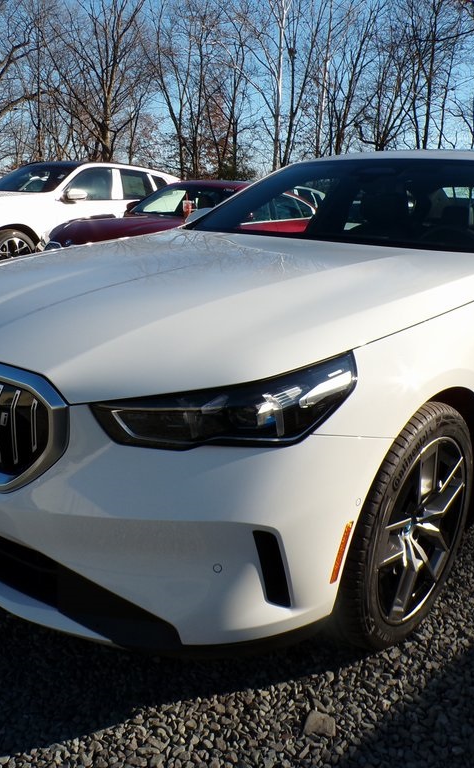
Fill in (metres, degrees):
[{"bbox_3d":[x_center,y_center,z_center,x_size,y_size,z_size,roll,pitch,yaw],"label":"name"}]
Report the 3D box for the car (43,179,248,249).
[{"bbox_3d":[-0.275,-1.909,9.271,1.850,1.450,4.760,15,18,38],"label":"car"}]

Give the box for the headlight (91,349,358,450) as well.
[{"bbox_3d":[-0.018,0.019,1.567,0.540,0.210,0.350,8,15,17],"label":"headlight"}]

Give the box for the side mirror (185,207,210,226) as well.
[{"bbox_3d":[-0.196,-0.837,3.644,0.260,0.160,0.170,15,18,39],"label":"side mirror"}]

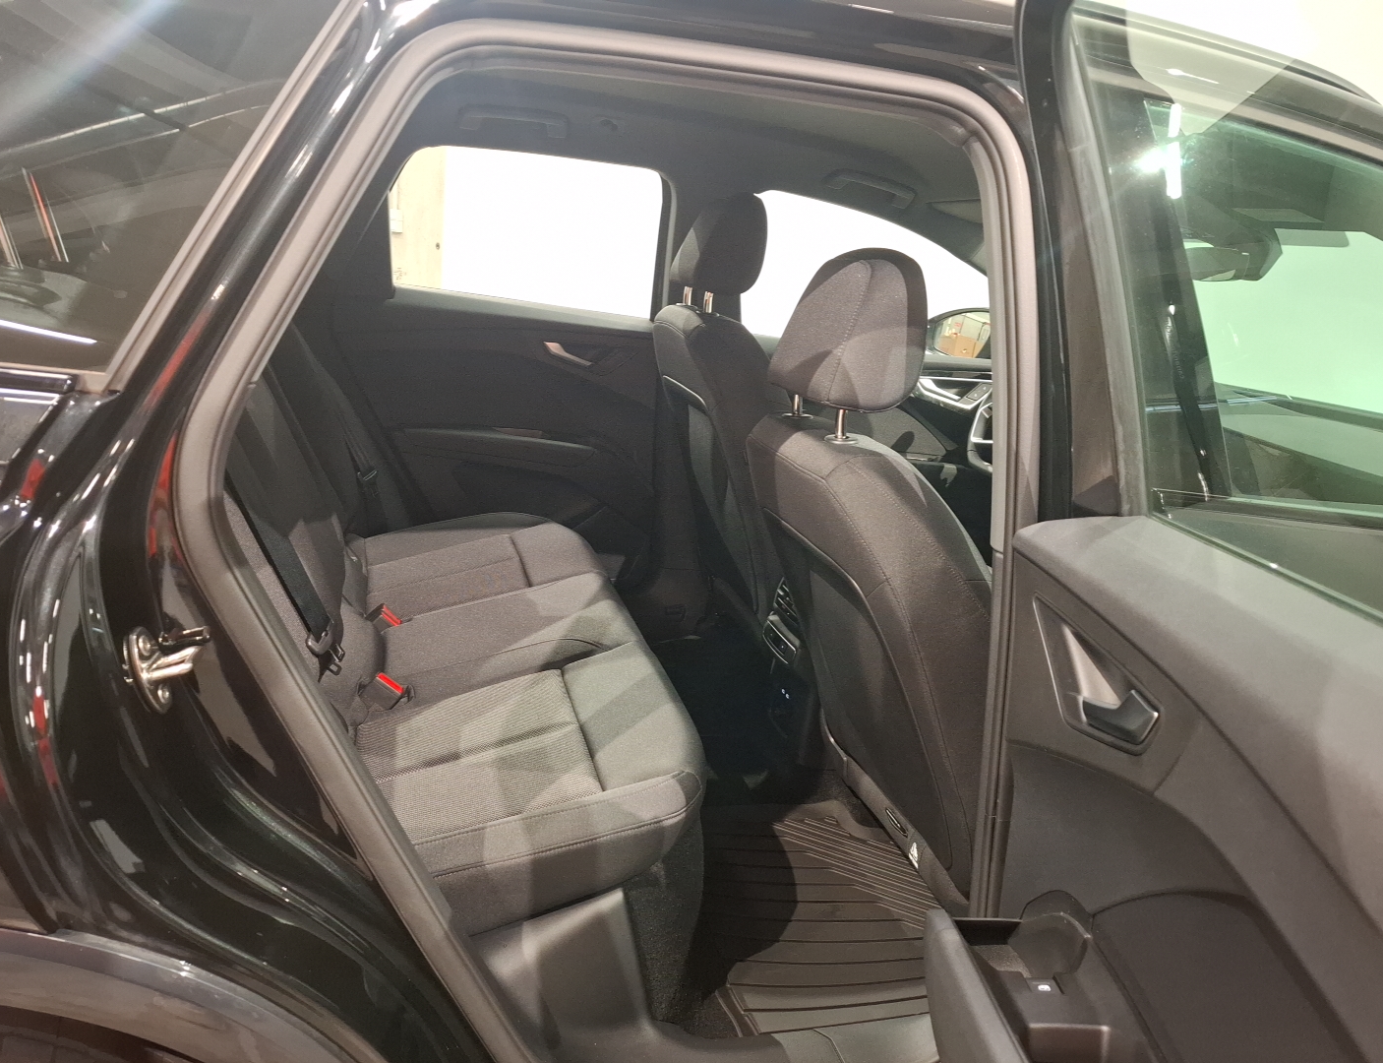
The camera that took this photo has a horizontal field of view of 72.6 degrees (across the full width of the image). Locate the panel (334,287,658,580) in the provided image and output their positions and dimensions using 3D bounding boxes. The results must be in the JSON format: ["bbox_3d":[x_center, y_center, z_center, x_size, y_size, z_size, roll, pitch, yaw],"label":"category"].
[{"bbox_3d":[-0.478,-0.222,2.358,0.816,0.704,0.112,1,20,-19],"label":"panel"}]

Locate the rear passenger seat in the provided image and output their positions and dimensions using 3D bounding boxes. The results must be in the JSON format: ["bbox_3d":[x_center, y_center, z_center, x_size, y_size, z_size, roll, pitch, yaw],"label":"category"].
[{"bbox_3d":[-0.474,-0.047,1.592,0.775,0.734,1.295,1,20,-19],"label":"rear passenger seat"}]

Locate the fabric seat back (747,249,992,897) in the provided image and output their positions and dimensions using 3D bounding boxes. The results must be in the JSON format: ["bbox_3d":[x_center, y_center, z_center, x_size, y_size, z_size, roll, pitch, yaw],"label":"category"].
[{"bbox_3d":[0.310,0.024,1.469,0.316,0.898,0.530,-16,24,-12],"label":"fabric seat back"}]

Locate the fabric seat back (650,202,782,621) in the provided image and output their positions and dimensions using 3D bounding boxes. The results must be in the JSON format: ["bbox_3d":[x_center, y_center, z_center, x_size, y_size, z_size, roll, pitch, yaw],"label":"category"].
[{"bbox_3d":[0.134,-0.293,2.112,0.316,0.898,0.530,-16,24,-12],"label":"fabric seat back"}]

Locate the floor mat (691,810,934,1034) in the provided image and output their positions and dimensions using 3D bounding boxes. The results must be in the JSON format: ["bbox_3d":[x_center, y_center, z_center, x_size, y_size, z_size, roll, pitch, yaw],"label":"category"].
[{"bbox_3d":[0.208,0.610,1.590,0.469,0.031,0.510,1,20,-19],"label":"floor mat"}]

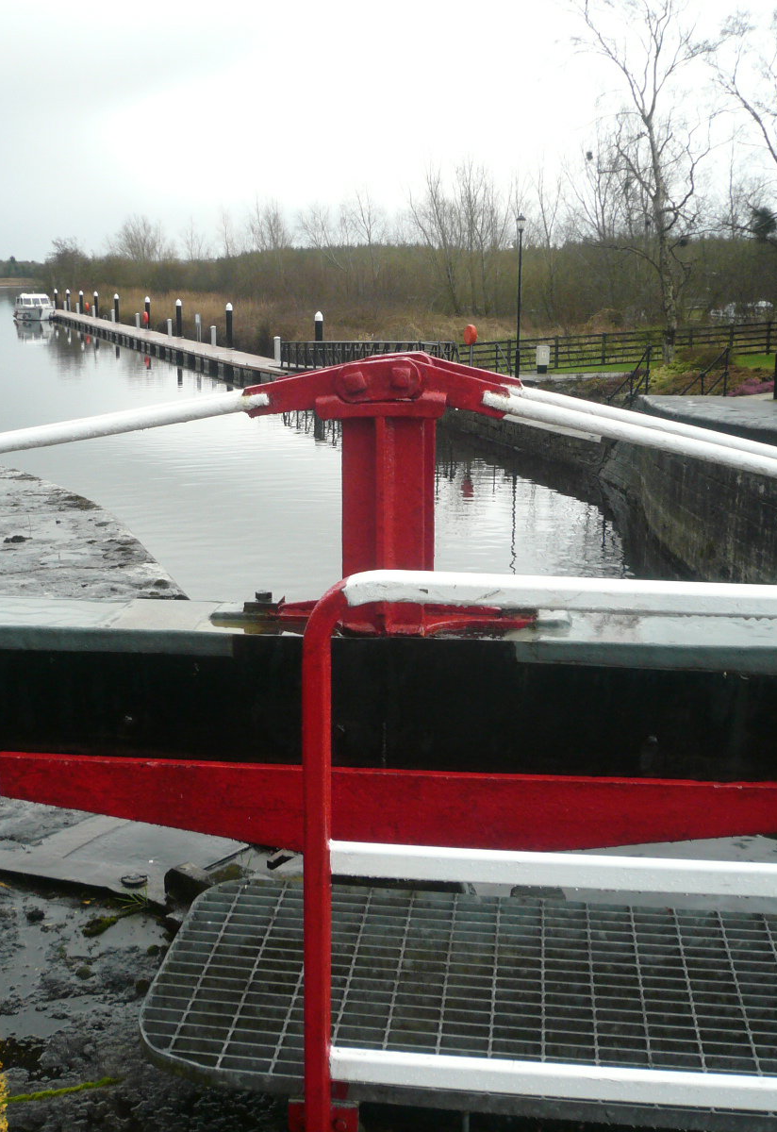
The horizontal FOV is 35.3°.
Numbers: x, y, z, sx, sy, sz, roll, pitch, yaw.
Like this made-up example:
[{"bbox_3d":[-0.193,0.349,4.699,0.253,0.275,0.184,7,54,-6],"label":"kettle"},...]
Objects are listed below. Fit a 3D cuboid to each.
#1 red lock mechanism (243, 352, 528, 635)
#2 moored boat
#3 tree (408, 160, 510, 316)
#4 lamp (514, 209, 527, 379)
[{"bbox_3d":[-0.010,-0.192,3.097,0.690,0.675,0.290,2,13,6],"label":"red lock mechanism"},{"bbox_3d":[-32.438,-23.749,111.561,2.900,2.500,8.200,-5,14,-21],"label":"moored boat"},{"bbox_3d":[4.514,-20.621,77.334,6.500,9.460,6.000,0,13,0],"label":"tree"},{"bbox_3d":[3.672,-7.509,34.183,0.360,4.550,0.360,0,13,0],"label":"lamp"}]

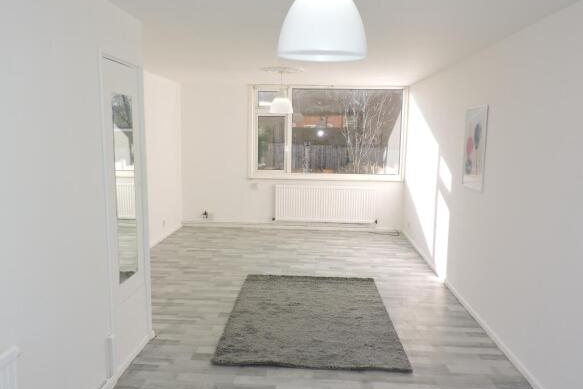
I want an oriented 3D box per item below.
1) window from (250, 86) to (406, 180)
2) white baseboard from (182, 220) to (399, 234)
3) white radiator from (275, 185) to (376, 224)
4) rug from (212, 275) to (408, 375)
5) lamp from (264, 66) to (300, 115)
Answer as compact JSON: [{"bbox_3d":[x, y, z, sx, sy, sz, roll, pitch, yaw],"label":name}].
[{"bbox_3d":[0.584,-0.988,7.727,2.579,1.533,0.100,1,8,3],"label":"window"},{"bbox_3d":[-0.002,0.562,7.934,3.690,0.072,0.020,1,8,3],"label":"white baseboard"},{"bbox_3d":[0.560,0.165,7.790,1.640,0.619,0.105,1,8,3],"label":"white radiator"},{"bbox_3d":[0.167,1.067,4.288,1.406,0.030,1.977,1,8,3],"label":"rug"},{"bbox_3d":[-0.113,-1.251,5.736,0.450,0.528,0.450,1,8,3],"label":"lamp"}]

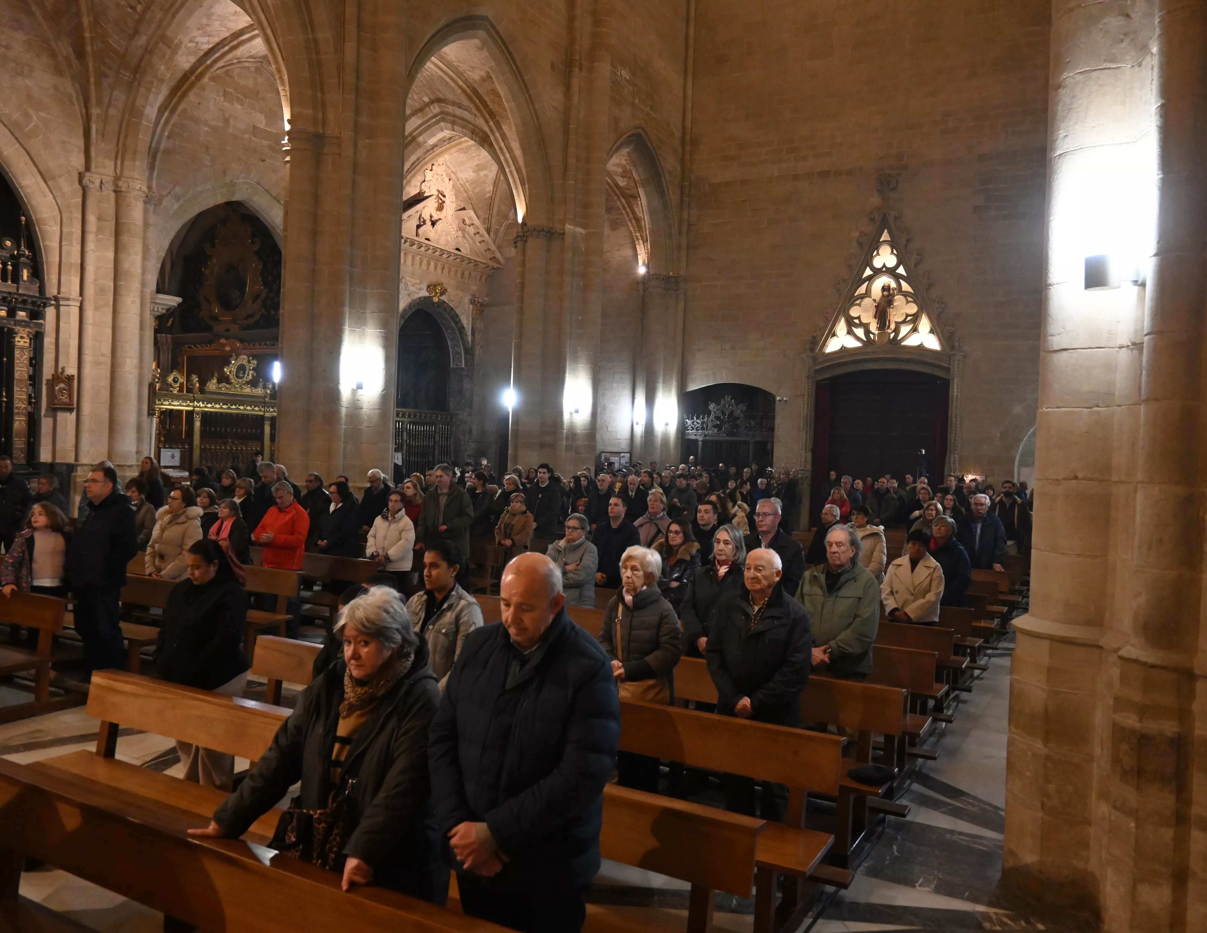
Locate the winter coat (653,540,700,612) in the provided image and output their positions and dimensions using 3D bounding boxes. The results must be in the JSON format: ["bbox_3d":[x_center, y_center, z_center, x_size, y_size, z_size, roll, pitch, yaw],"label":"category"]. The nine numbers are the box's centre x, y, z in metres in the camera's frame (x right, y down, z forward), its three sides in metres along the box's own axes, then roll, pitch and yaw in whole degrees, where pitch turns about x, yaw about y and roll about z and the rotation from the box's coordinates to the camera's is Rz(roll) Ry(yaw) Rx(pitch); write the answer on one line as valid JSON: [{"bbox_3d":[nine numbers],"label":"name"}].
[{"bbox_3d":[0.570,0.908,7.251,0.515,0.683,0.376,2,1,27],"label":"winter coat"}]

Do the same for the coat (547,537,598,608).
[{"bbox_3d":[-0.247,0.949,7.589,0.480,0.760,0.340,2,1,27],"label":"coat"}]

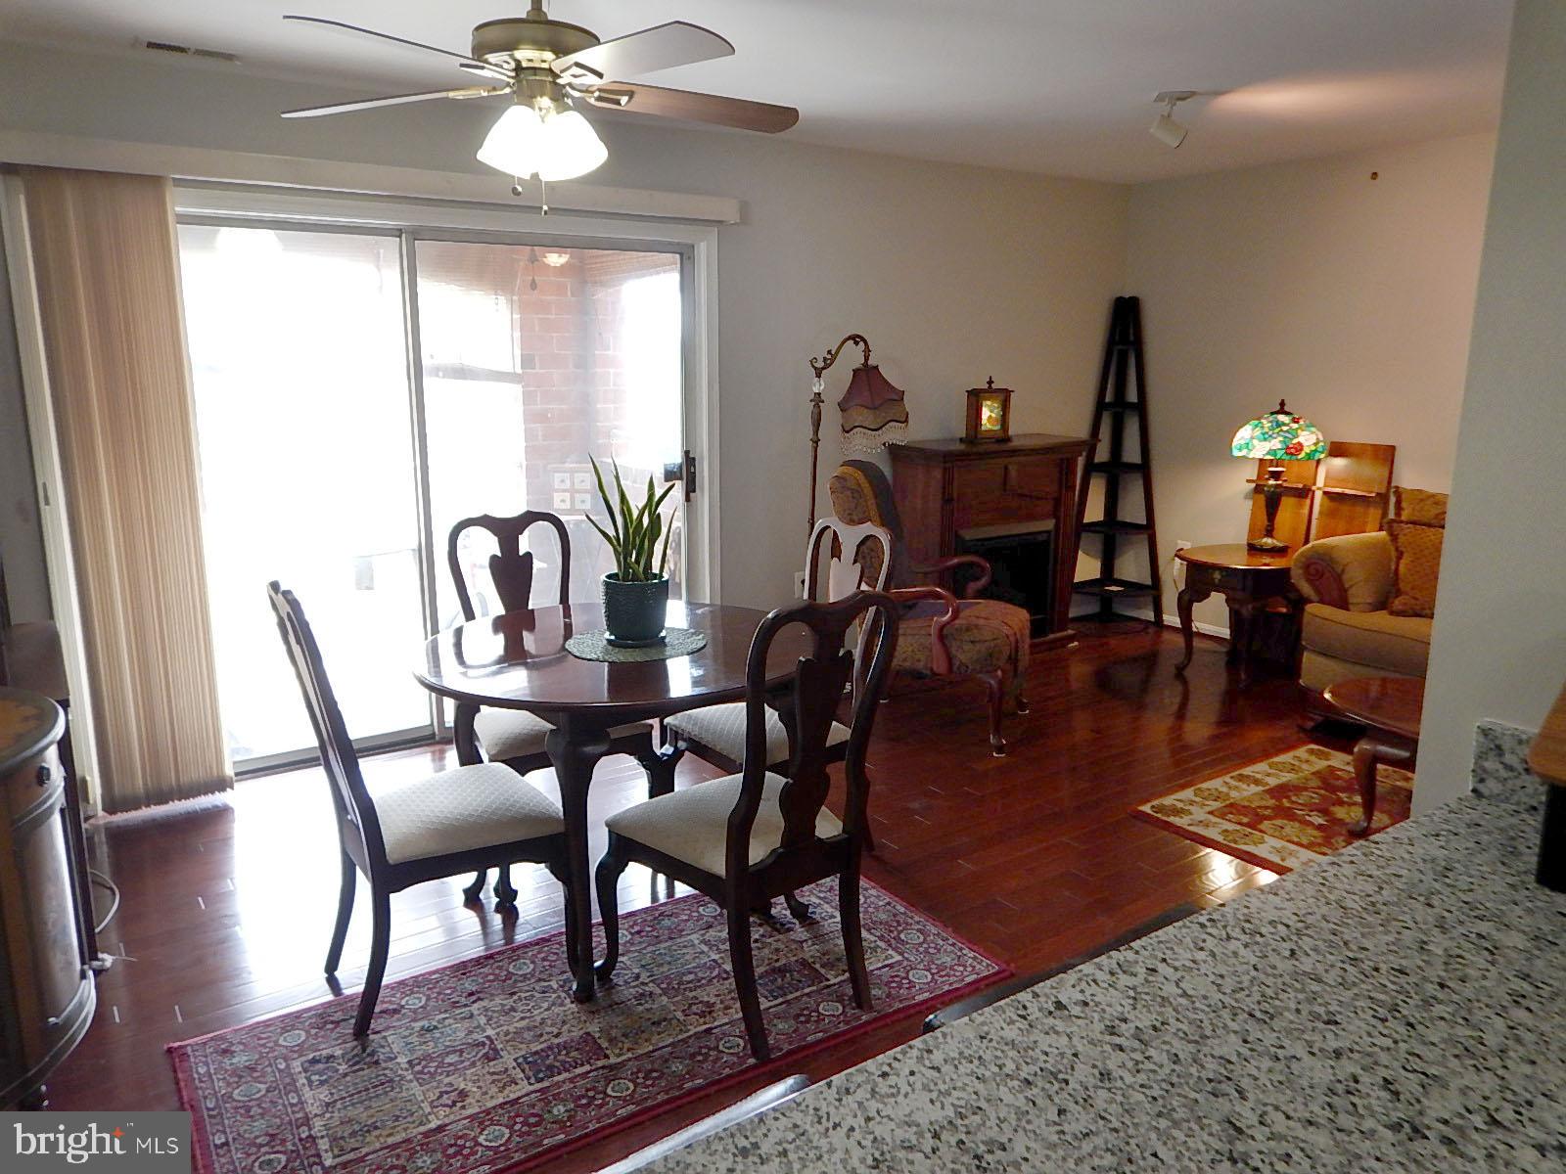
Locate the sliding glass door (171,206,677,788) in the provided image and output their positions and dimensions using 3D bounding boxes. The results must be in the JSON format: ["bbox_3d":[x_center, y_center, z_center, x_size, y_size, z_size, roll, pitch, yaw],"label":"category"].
[{"bbox_3d":[-1.377,-0.349,4.200,2.280,1.985,0.100,-8,14,-33],"label":"sliding glass door"}]

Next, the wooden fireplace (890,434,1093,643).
[{"bbox_3d":[1.108,-0.182,5.588,1.160,1.105,0.410,-8,14,-33],"label":"wooden fireplace"}]

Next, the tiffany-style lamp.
[{"bbox_3d":[2.425,-0.547,5.375,0.460,0.745,0.460,-8,14,-33],"label":"tiffany-style lamp"}]

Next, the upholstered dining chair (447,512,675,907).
[{"bbox_3d":[-0.727,0.317,3.344,0.510,1.035,0.585,-7,14,-32],"label":"upholstered dining chair"}]

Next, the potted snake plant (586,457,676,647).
[{"bbox_3d":[-0.396,-0.096,2.905,0.235,0.505,0.210,-8,14,-33],"label":"potted snake plant"}]

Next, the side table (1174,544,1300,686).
[{"bbox_3d":[2.289,0.132,5.372,0.740,0.585,0.600,-8,14,-33],"label":"side table"}]

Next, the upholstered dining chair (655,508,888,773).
[{"bbox_3d":[-0.010,0.328,3.305,0.585,1.035,0.510,-9,15,-38],"label":"upholstered dining chair"}]

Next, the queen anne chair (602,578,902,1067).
[{"bbox_3d":[-0.075,0.482,2.567,0.510,1.035,0.585,-9,15,-37],"label":"queen anne chair"}]

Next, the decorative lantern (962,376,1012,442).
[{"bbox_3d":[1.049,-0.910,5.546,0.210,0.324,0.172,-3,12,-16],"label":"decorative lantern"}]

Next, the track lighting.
[{"bbox_3d":[1.442,-1.721,4.032,0.155,0.185,0.120,-8,14,-33],"label":"track lighting"}]

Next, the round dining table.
[{"bbox_3d":[-0.435,0.528,3.012,1.070,0.760,1.070,0,12,0],"label":"round dining table"}]

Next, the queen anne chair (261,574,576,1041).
[{"bbox_3d":[-0.862,0.465,2.633,0.585,1.035,0.510,-8,14,-33],"label":"queen anne chair"}]

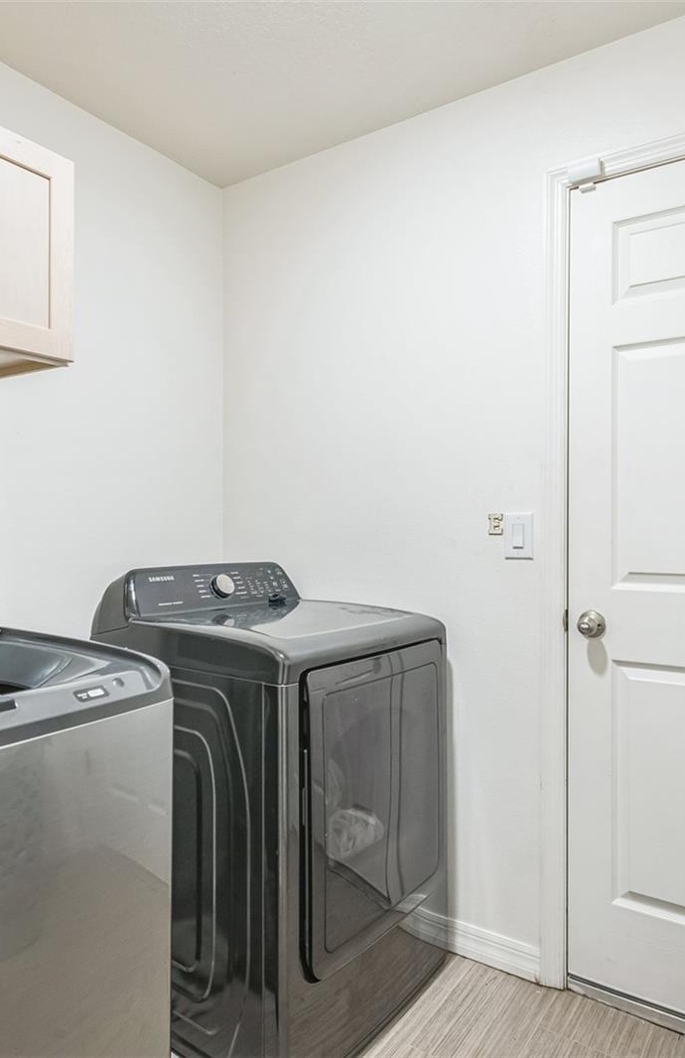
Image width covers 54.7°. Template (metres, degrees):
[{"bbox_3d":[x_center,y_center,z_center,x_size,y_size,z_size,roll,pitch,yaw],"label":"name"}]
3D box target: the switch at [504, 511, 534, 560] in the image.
[{"bbox_3d":[0.477,0.018,1.780,0.077,0.124,0.013,0,0,34],"label":"switch"}]

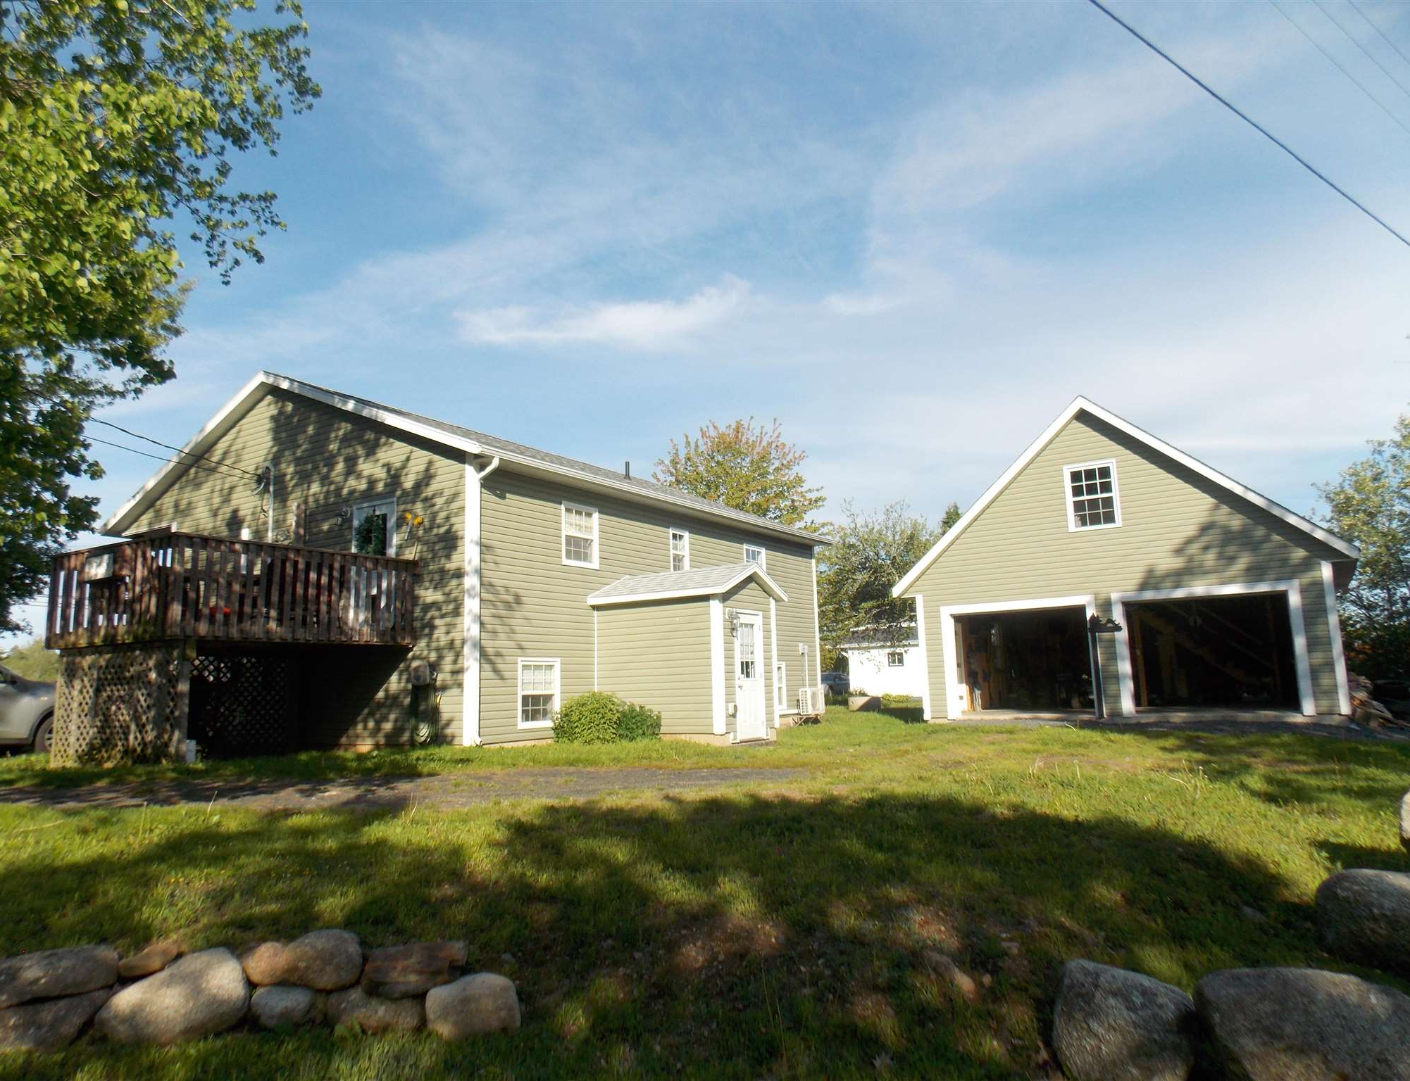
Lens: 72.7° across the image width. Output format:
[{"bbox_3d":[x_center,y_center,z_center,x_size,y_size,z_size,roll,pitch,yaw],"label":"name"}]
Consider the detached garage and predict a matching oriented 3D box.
[{"bbox_3d":[9.280,0.712,20.963,8.083,6.210,7.266,-7,-11,32],"label":"detached garage"}]

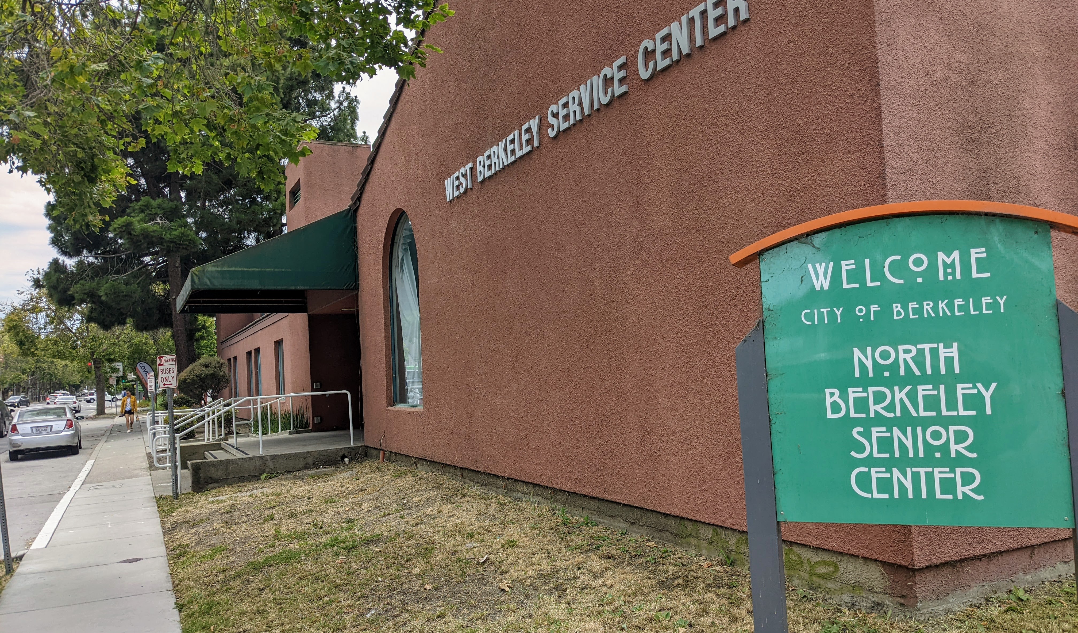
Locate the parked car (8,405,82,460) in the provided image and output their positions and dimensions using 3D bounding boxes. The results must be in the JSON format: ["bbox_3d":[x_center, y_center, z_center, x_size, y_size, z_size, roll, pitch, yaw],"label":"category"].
[{"bbox_3d":[-14.564,3.367,25.016,1.710,1.455,4.680,-1,-4,-26],"label":"parked car"}]

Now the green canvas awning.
[{"bbox_3d":[-5.255,-0.942,15.783,2.640,1.425,4.570,-1,-4,-26],"label":"green canvas awning"}]

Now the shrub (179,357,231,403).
[{"bbox_3d":[-11.244,2.447,28.333,1.720,2.180,1.720,-1,-4,-26],"label":"shrub"}]

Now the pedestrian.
[{"bbox_3d":[-16.151,3.740,33.086,0.620,1.640,0.440,-1,-4,-26],"label":"pedestrian"}]

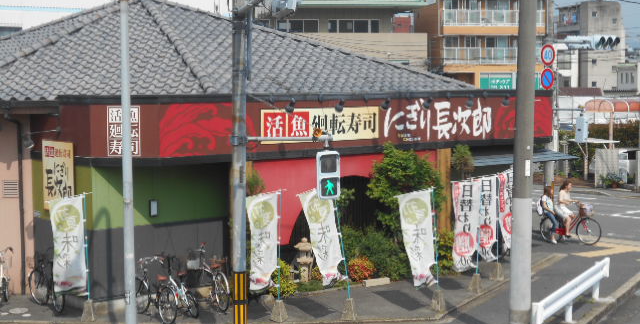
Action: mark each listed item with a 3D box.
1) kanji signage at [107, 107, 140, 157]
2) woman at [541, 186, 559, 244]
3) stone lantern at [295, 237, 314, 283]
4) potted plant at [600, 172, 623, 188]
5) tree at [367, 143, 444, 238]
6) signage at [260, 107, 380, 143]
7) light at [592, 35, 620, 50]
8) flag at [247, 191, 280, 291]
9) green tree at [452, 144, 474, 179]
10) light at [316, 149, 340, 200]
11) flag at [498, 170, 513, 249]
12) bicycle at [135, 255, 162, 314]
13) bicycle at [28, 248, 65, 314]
[{"bbox_3d":[-3.462,-0.540,18.991,0.580,0.890,0.040,0,6,-1],"label":"kanji signage"},{"bbox_3d":[5.980,1.384,28.000,0.500,1.500,0.430,1,5,18],"label":"woman"},{"bbox_3d":[-0.314,1.969,21.705,0.400,0.940,0.400,-2,6,-23],"label":"stone lantern"},{"bbox_3d":[10.520,0.668,38.700,0.780,0.600,0.700,1,5,6],"label":"potted plant"},{"bbox_3d":[1.789,0.624,22.700,1.550,2.100,1.450,0,5,0],"label":"tree"},{"bbox_3d":[0.027,-0.759,22.300,3.050,0.710,0.090,-4,6,-38],"label":"signage"},{"bbox_3d":[8.336,-3.477,31.200,1.120,0.430,0.340,-4,6,-40],"label":"light"},{"bbox_3d":[-1.038,1.442,19.700,0.600,1.800,0.100,-1,4,-10],"label":"flag"},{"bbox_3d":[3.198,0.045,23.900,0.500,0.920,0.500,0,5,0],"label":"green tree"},{"bbox_3d":[0.128,0.202,15.800,0.360,0.730,0.220,0,5,-3],"label":"light"},{"bbox_3d":[4.089,1.049,23.200,0.500,1.780,0.140,-1,5,-12],"label":"flag"},{"bbox_3d":[-2.955,2.322,19.087,0.550,1.060,1.720,-4,7,-35],"label":"bicycle"},{"bbox_3d":[-5.030,2.246,19.843,0.550,1.060,1.740,-4,7,-34],"label":"bicycle"}]

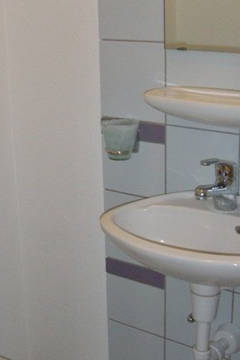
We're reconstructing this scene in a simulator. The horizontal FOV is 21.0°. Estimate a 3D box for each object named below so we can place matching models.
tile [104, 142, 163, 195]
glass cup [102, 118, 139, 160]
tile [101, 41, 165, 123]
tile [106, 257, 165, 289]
[{"bbox_3d":[0.038,-0.034,1.702,0.198,0.150,0.012,11,21,33],"label":"tile"},{"bbox_3d":[0.001,-0.099,1.616,0.087,0.092,0.087,-1,18,0],"label":"glass cup"},{"bbox_3d":[0.033,-0.248,1.634,0.198,0.200,0.012,11,21,33],"label":"tile"},{"bbox_3d":[0.044,0.255,1.795,0.198,0.048,0.012,11,21,33],"label":"tile"}]

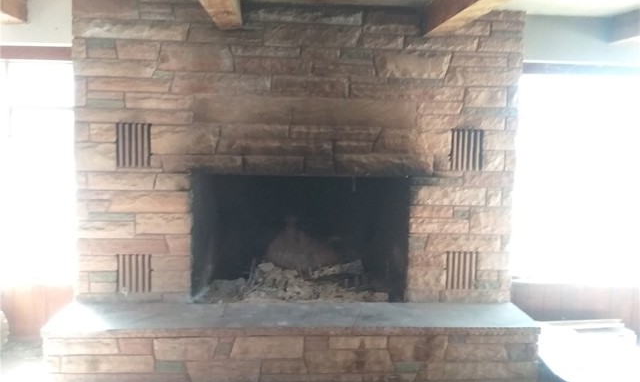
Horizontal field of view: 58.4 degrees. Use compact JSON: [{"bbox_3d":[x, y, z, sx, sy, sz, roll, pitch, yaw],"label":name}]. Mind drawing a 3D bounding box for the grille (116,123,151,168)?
[{"bbox_3d":[-1.214,-0.295,3.751,0.218,0.283,0.030,1,5,-4],"label":"grille"}]

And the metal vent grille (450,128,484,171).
[{"bbox_3d":[0.998,-0.275,3.891,0.223,0.281,0.030,1,5,-4],"label":"metal vent grille"}]

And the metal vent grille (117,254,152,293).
[{"bbox_3d":[-1.234,0.551,3.826,0.223,0.255,0.030,1,5,-4],"label":"metal vent grille"}]

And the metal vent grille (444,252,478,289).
[{"bbox_3d":[0.979,0.550,3.964,0.228,0.261,0.030,1,5,-4],"label":"metal vent grille"}]

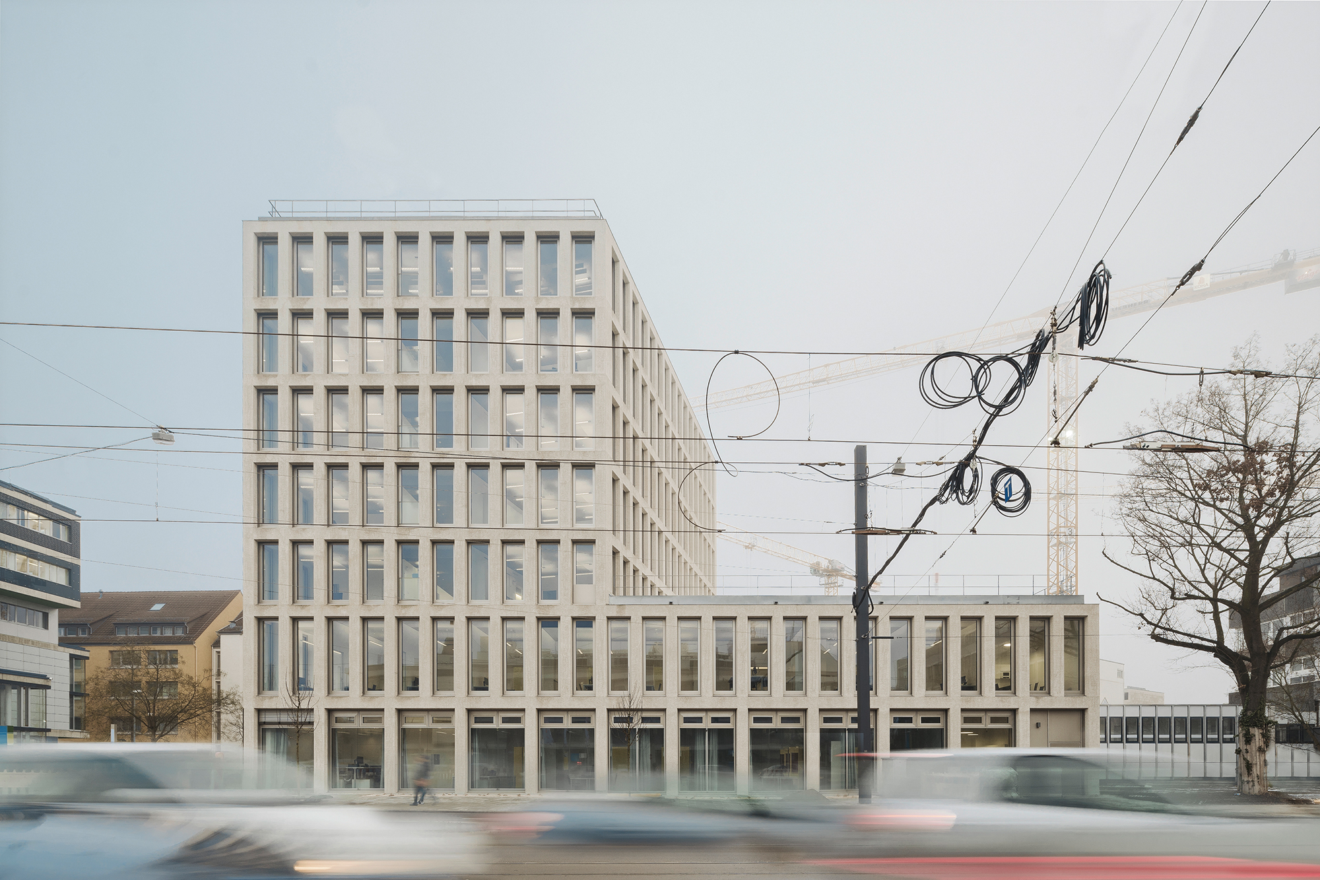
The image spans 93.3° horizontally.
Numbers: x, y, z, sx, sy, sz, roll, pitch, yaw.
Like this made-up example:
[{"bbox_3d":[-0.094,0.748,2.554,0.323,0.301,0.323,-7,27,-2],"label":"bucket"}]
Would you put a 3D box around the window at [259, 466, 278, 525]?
[{"bbox_3d":[-17.925,2.545,28.586,0.993,2.673,0.150,0,0,0],"label":"window"}]

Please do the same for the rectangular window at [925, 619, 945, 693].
[{"bbox_3d":[12.307,9.709,28.000,1.000,3.290,0.150,0,0,0],"label":"rectangular window"}]

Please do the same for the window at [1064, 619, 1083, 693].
[{"bbox_3d":[18.615,9.730,28.000,0.950,3.336,0.200,0,0,0],"label":"window"}]

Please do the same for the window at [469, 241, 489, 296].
[{"bbox_3d":[-8.301,-7.911,28.586,0.993,2.673,0.150,0,0,0],"label":"window"}]

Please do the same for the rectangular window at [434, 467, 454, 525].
[{"bbox_3d":[-10.028,2.616,29.000,0.912,2.735,0.200,0,0,0],"label":"rectangular window"}]

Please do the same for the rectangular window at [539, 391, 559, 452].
[{"bbox_3d":[-5.140,-0.909,28.900,0.970,2.726,0.150,0,0,0],"label":"rectangular window"}]

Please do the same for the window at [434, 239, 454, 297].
[{"bbox_3d":[-9.602,-7.656,27.700,0.917,2.567,0.200,0,0,0],"label":"window"}]

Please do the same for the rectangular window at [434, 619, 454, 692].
[{"bbox_3d":[-9.994,9.973,28.900,0.970,3.372,0.150,0,0,0],"label":"rectangular window"}]

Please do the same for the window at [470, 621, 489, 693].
[{"bbox_3d":[-8.045,9.639,28.000,1.000,3.244,0.150,0,0,0],"label":"window"}]

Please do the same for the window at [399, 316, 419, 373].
[{"bbox_3d":[-11.241,-4.270,28.000,1.000,2.581,0.150,0,0,0],"label":"window"}]

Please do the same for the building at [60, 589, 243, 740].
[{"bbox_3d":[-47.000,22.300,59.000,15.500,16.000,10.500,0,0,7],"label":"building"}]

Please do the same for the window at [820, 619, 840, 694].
[{"bbox_3d":[7.394,9.431,27.200,0.940,3.220,0.150,0,0,0],"label":"window"}]

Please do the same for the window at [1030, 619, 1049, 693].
[{"bbox_3d":[17.310,9.902,28.586,0.993,3.477,0.150,0,0,0],"label":"window"}]

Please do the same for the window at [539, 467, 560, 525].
[{"bbox_3d":[-5.140,2.607,28.900,0.970,2.726,0.150,0,0,0],"label":"window"}]

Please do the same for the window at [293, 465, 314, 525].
[{"bbox_3d":[-15.967,2.542,28.000,1.000,2.674,0.150,0,0,0],"label":"window"}]

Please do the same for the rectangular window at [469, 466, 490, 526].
[{"bbox_3d":[-8.109,2.537,28.000,0.927,2.664,0.200,0,0,0],"label":"rectangular window"}]

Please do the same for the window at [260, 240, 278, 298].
[{"bbox_3d":[-17.831,-7.840,28.586,0.993,2.673,0.150,0,0,0],"label":"window"}]

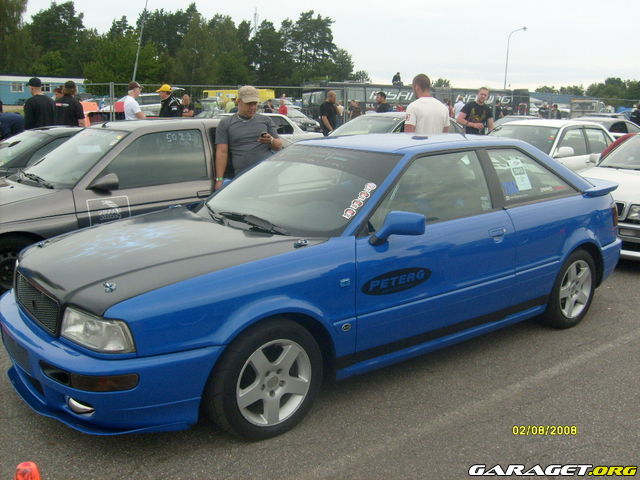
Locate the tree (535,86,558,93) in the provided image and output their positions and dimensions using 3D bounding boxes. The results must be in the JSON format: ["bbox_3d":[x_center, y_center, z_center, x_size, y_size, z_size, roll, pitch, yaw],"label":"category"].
[{"bbox_3d":[51.578,-32.147,148.013,5.632,5.770,5.632,4,13,18],"label":"tree"}]

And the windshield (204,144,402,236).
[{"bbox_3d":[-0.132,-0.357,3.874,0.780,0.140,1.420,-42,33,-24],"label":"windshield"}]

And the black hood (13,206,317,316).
[{"bbox_3d":[-0.841,0.023,3.331,1.280,0.240,1.360,-9,15,-38],"label":"black hood"}]

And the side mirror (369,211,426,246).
[{"bbox_3d":[0.393,-0.055,3.191,0.160,0.190,0.220,-9,15,-37],"label":"side mirror"}]

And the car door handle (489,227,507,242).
[{"bbox_3d":[1.043,-0.024,3.815,0.165,0.095,0.040,-9,15,-37],"label":"car door handle"}]

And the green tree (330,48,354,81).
[{"bbox_3d":[3.566,-24.962,100.985,5.000,9.321,4.800,1,12,0],"label":"green tree"}]

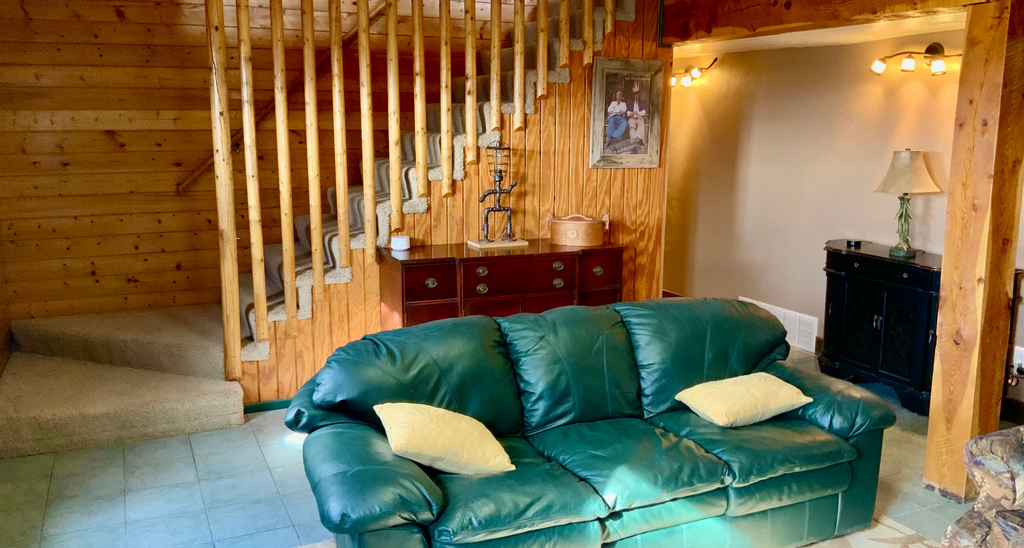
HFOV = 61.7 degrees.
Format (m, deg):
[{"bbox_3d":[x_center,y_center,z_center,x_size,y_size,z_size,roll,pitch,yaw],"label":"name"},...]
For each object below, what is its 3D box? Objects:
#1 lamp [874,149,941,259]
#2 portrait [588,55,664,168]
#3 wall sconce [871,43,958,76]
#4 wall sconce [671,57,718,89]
[{"bbox_3d":[2.347,-0.422,5.087,0.267,0.633,0.267,-4,11,-24],"label":"lamp"},{"bbox_3d":[0.747,-1.018,5.474,0.515,0.679,0.040,-4,11,-24],"label":"portrait"},{"bbox_3d":[2.413,-1.262,5.029,0.182,0.192,0.727,-4,11,-24],"label":"wall sconce"},{"bbox_3d":[1.441,-1.687,7.130,0.182,0.192,0.768,-4,11,-24],"label":"wall sconce"}]

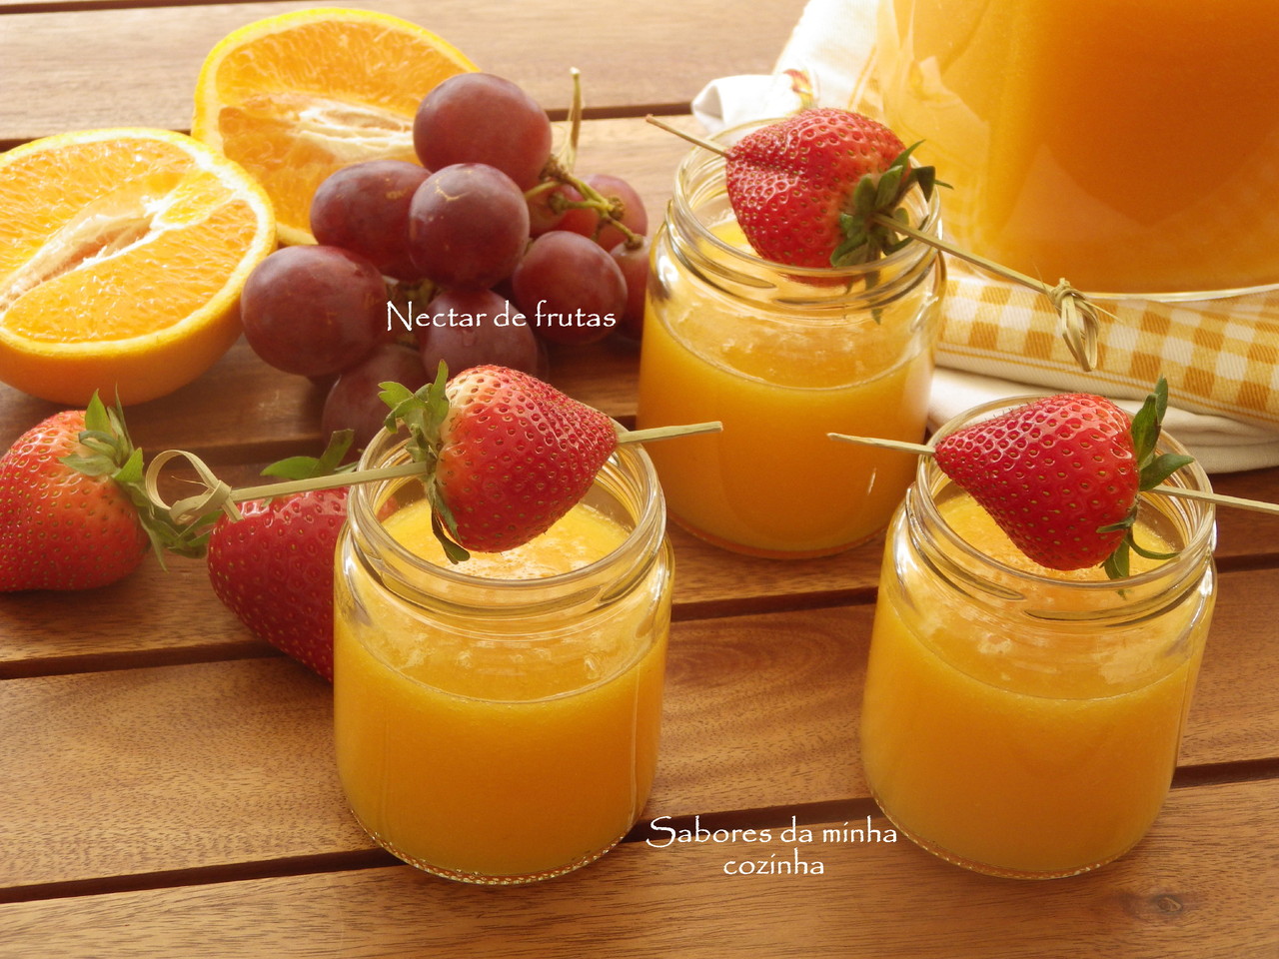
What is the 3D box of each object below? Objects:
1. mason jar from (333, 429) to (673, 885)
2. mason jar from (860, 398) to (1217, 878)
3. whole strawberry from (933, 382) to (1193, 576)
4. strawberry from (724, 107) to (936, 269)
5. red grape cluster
[{"bbox_3d":[-0.027,0.031,0.640,0.066,0.078,0.066,3,40,-2],"label":"mason jar"},{"bbox_3d":[0.081,0.031,0.650,0.066,0.078,0.066,5,40,0],"label":"mason jar"},{"bbox_3d":[0.077,-0.001,0.590,0.046,0.036,0.036,9,40,4],"label":"whole strawberry"},{"bbox_3d":[0.035,-0.058,0.652,0.042,0.037,0.037,25,44,22],"label":"strawberry"},{"bbox_3d":[-0.040,-0.053,0.755,0.073,0.056,0.109,33,48,29],"label":"red grape cluster"}]

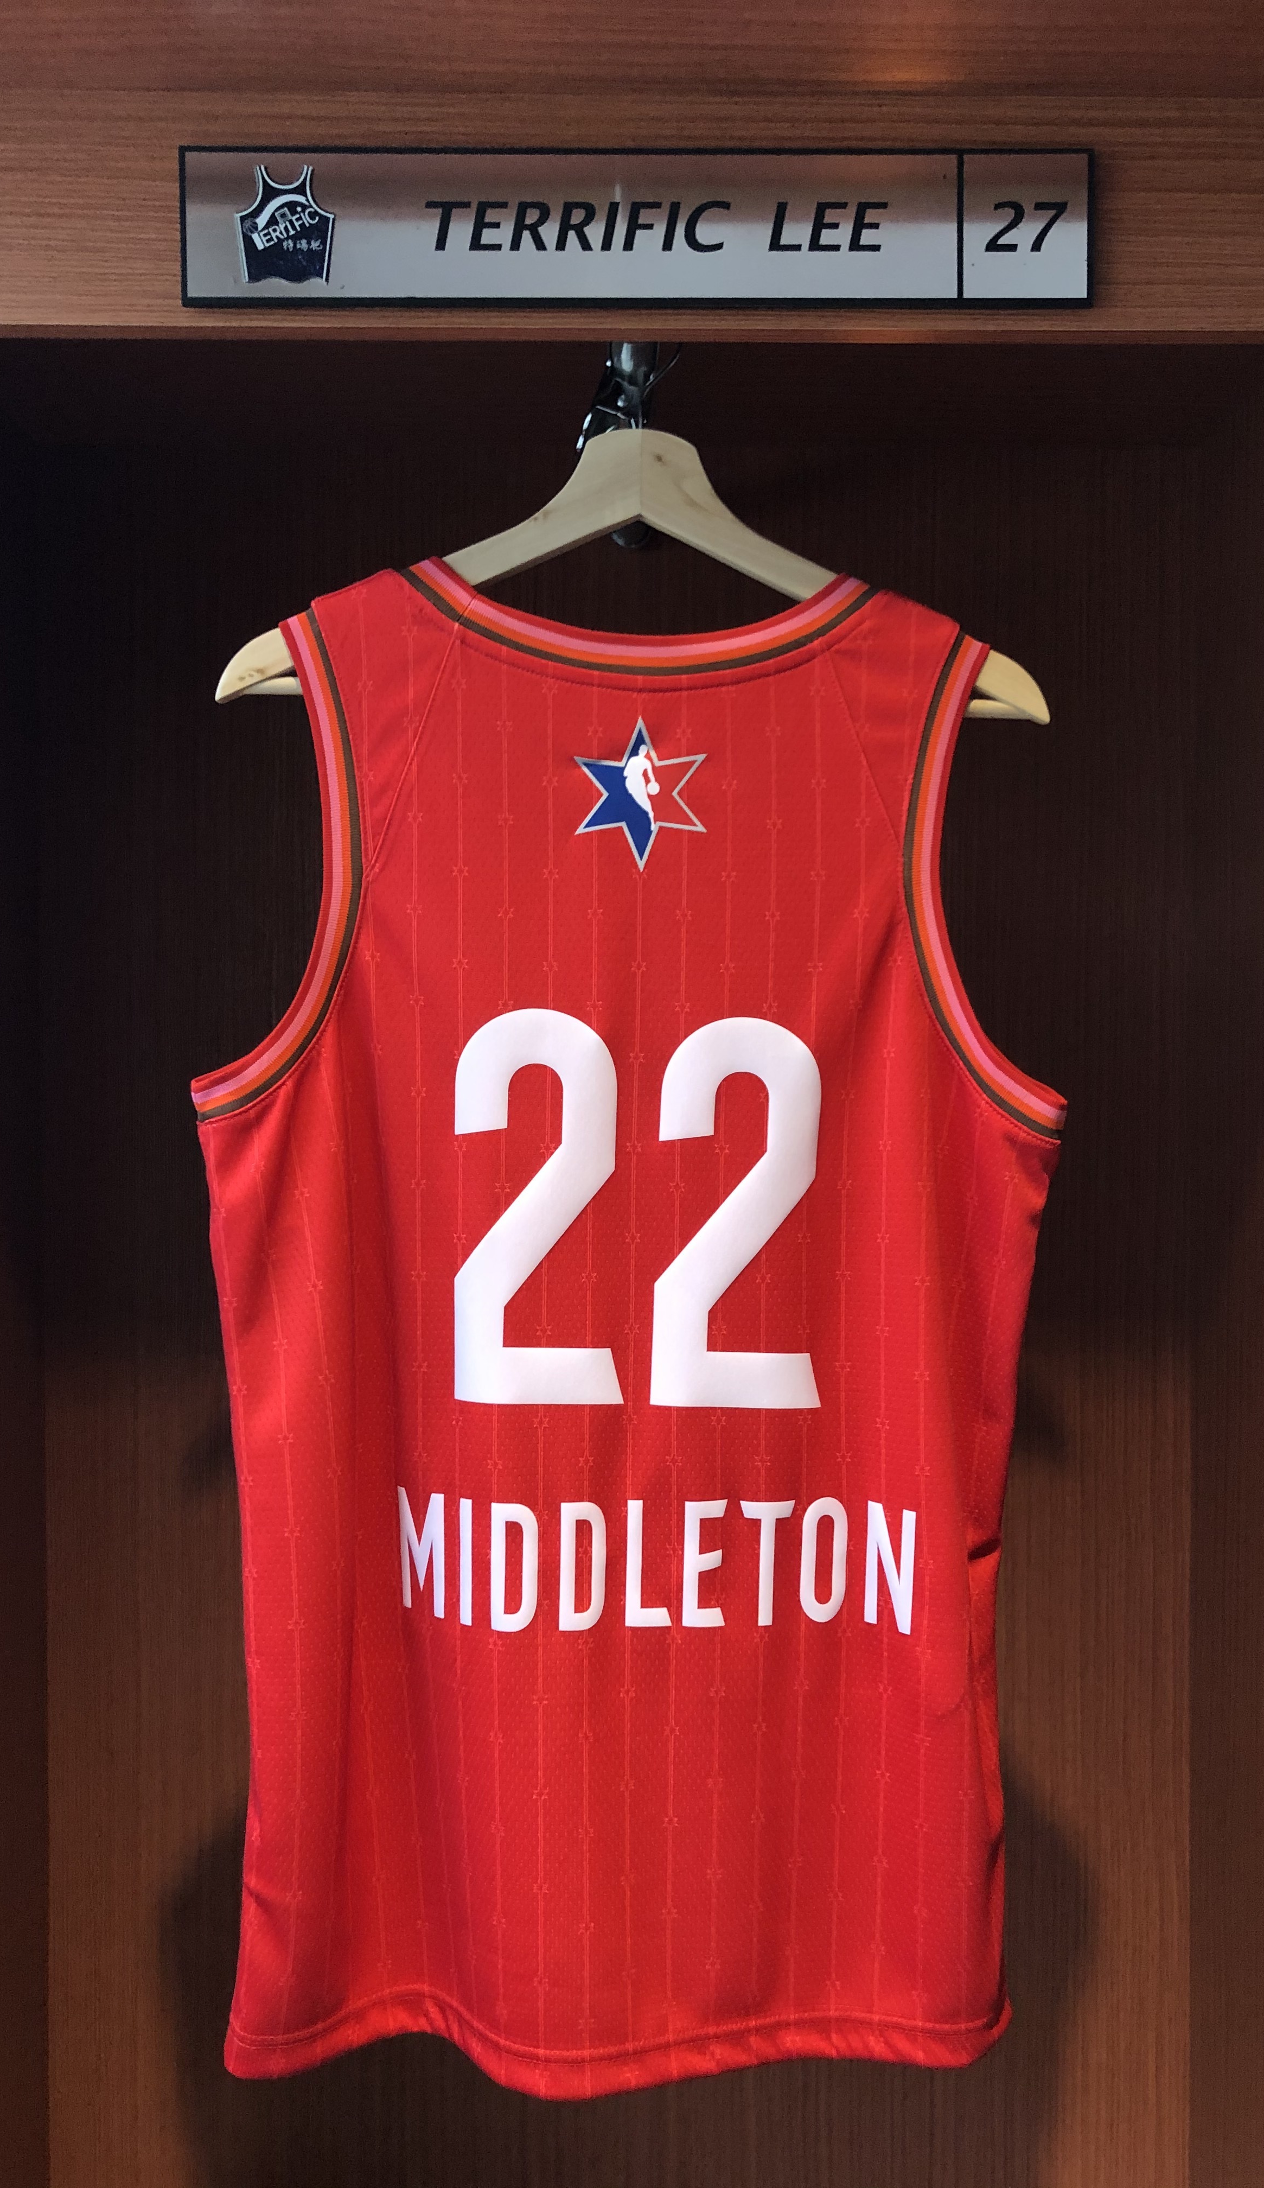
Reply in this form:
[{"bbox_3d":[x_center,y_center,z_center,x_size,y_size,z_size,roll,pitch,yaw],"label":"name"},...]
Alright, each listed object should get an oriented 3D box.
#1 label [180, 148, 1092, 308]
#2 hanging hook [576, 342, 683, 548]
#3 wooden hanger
[{"bbox_3d":[0.002,-0.410,0.838,0.430,0.075,0.008,0,1,0],"label":"label"},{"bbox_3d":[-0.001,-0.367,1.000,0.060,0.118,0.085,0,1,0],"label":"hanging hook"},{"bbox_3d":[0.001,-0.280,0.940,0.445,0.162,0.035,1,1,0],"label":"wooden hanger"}]

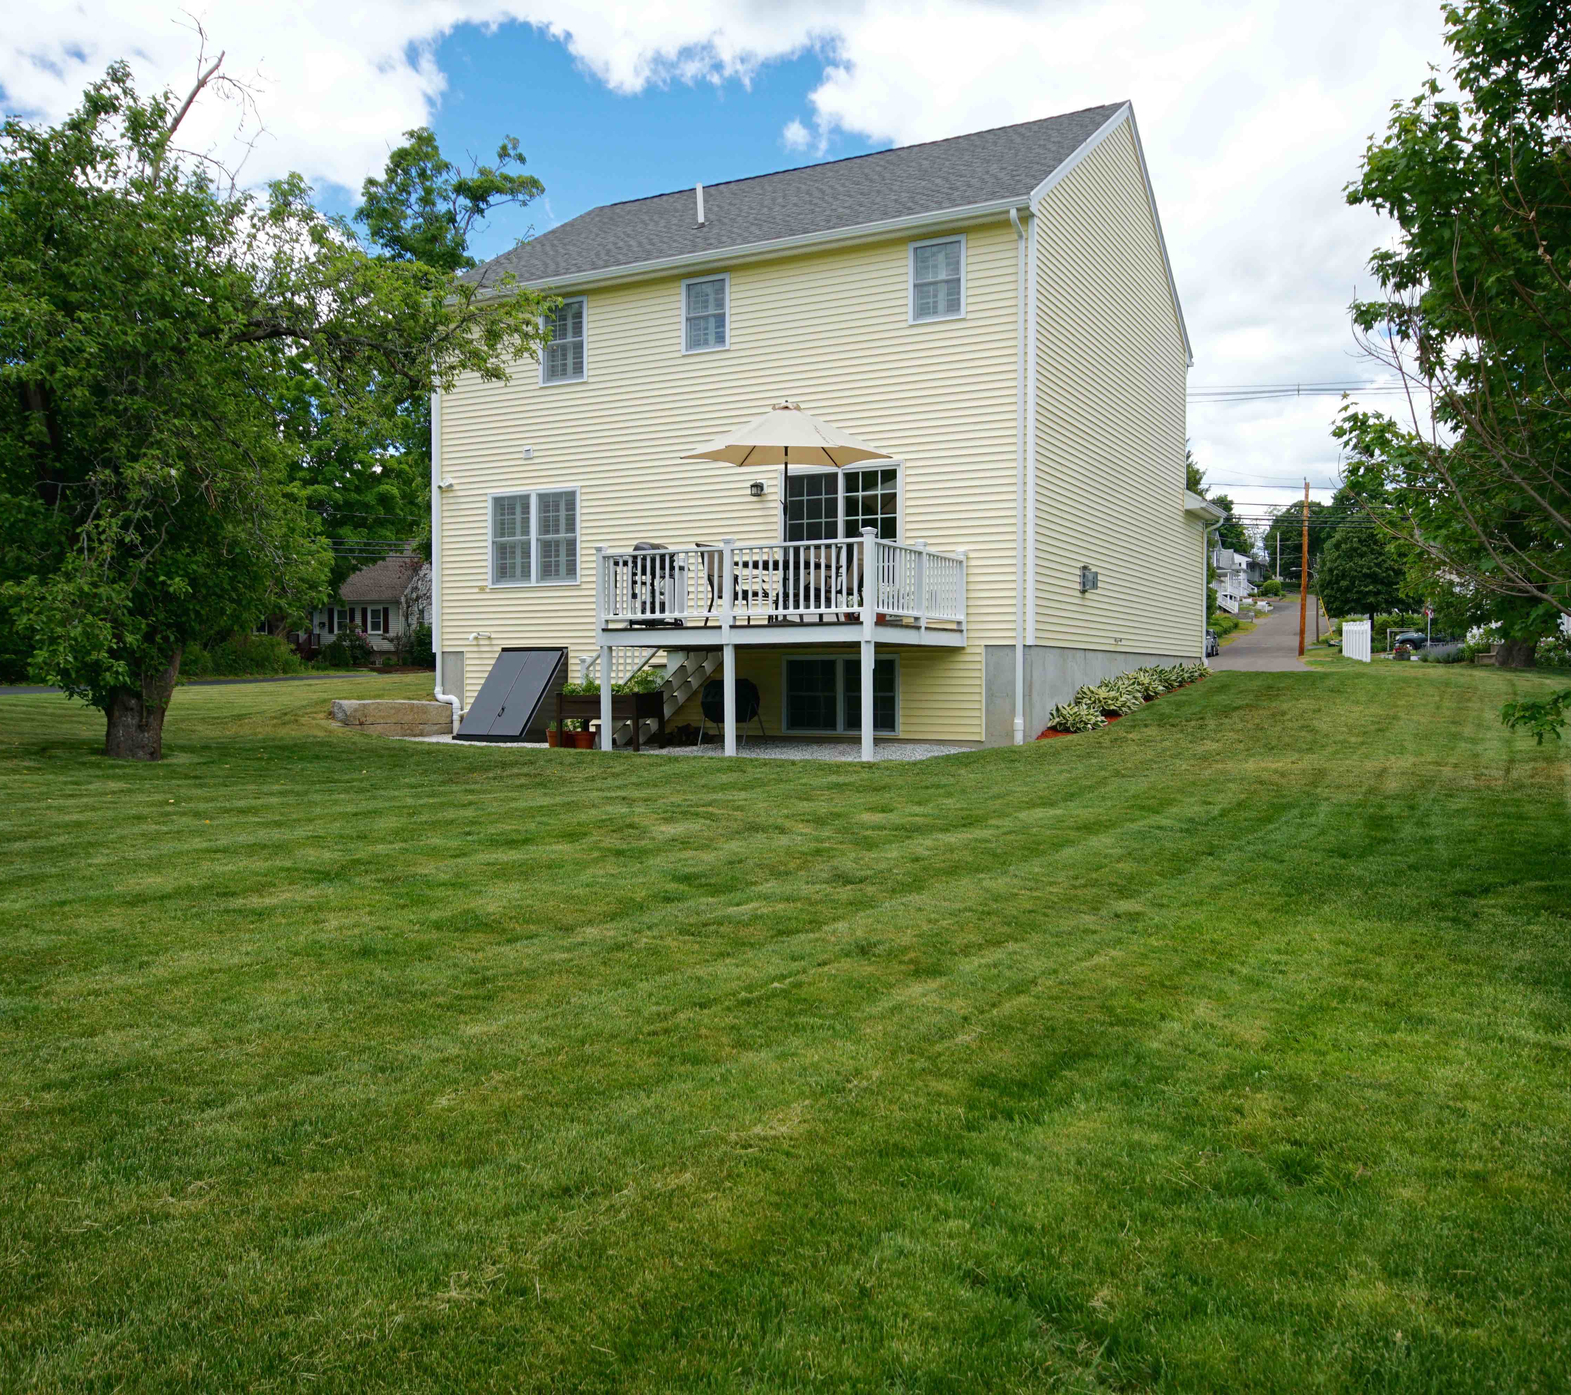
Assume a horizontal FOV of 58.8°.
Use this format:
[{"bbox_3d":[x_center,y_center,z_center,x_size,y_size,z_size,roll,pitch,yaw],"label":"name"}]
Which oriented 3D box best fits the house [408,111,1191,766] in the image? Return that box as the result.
[{"bbox_3d":[1.222,-4.394,24.434,9.940,9.905,11.130,0,1,27],"label":"house"}]

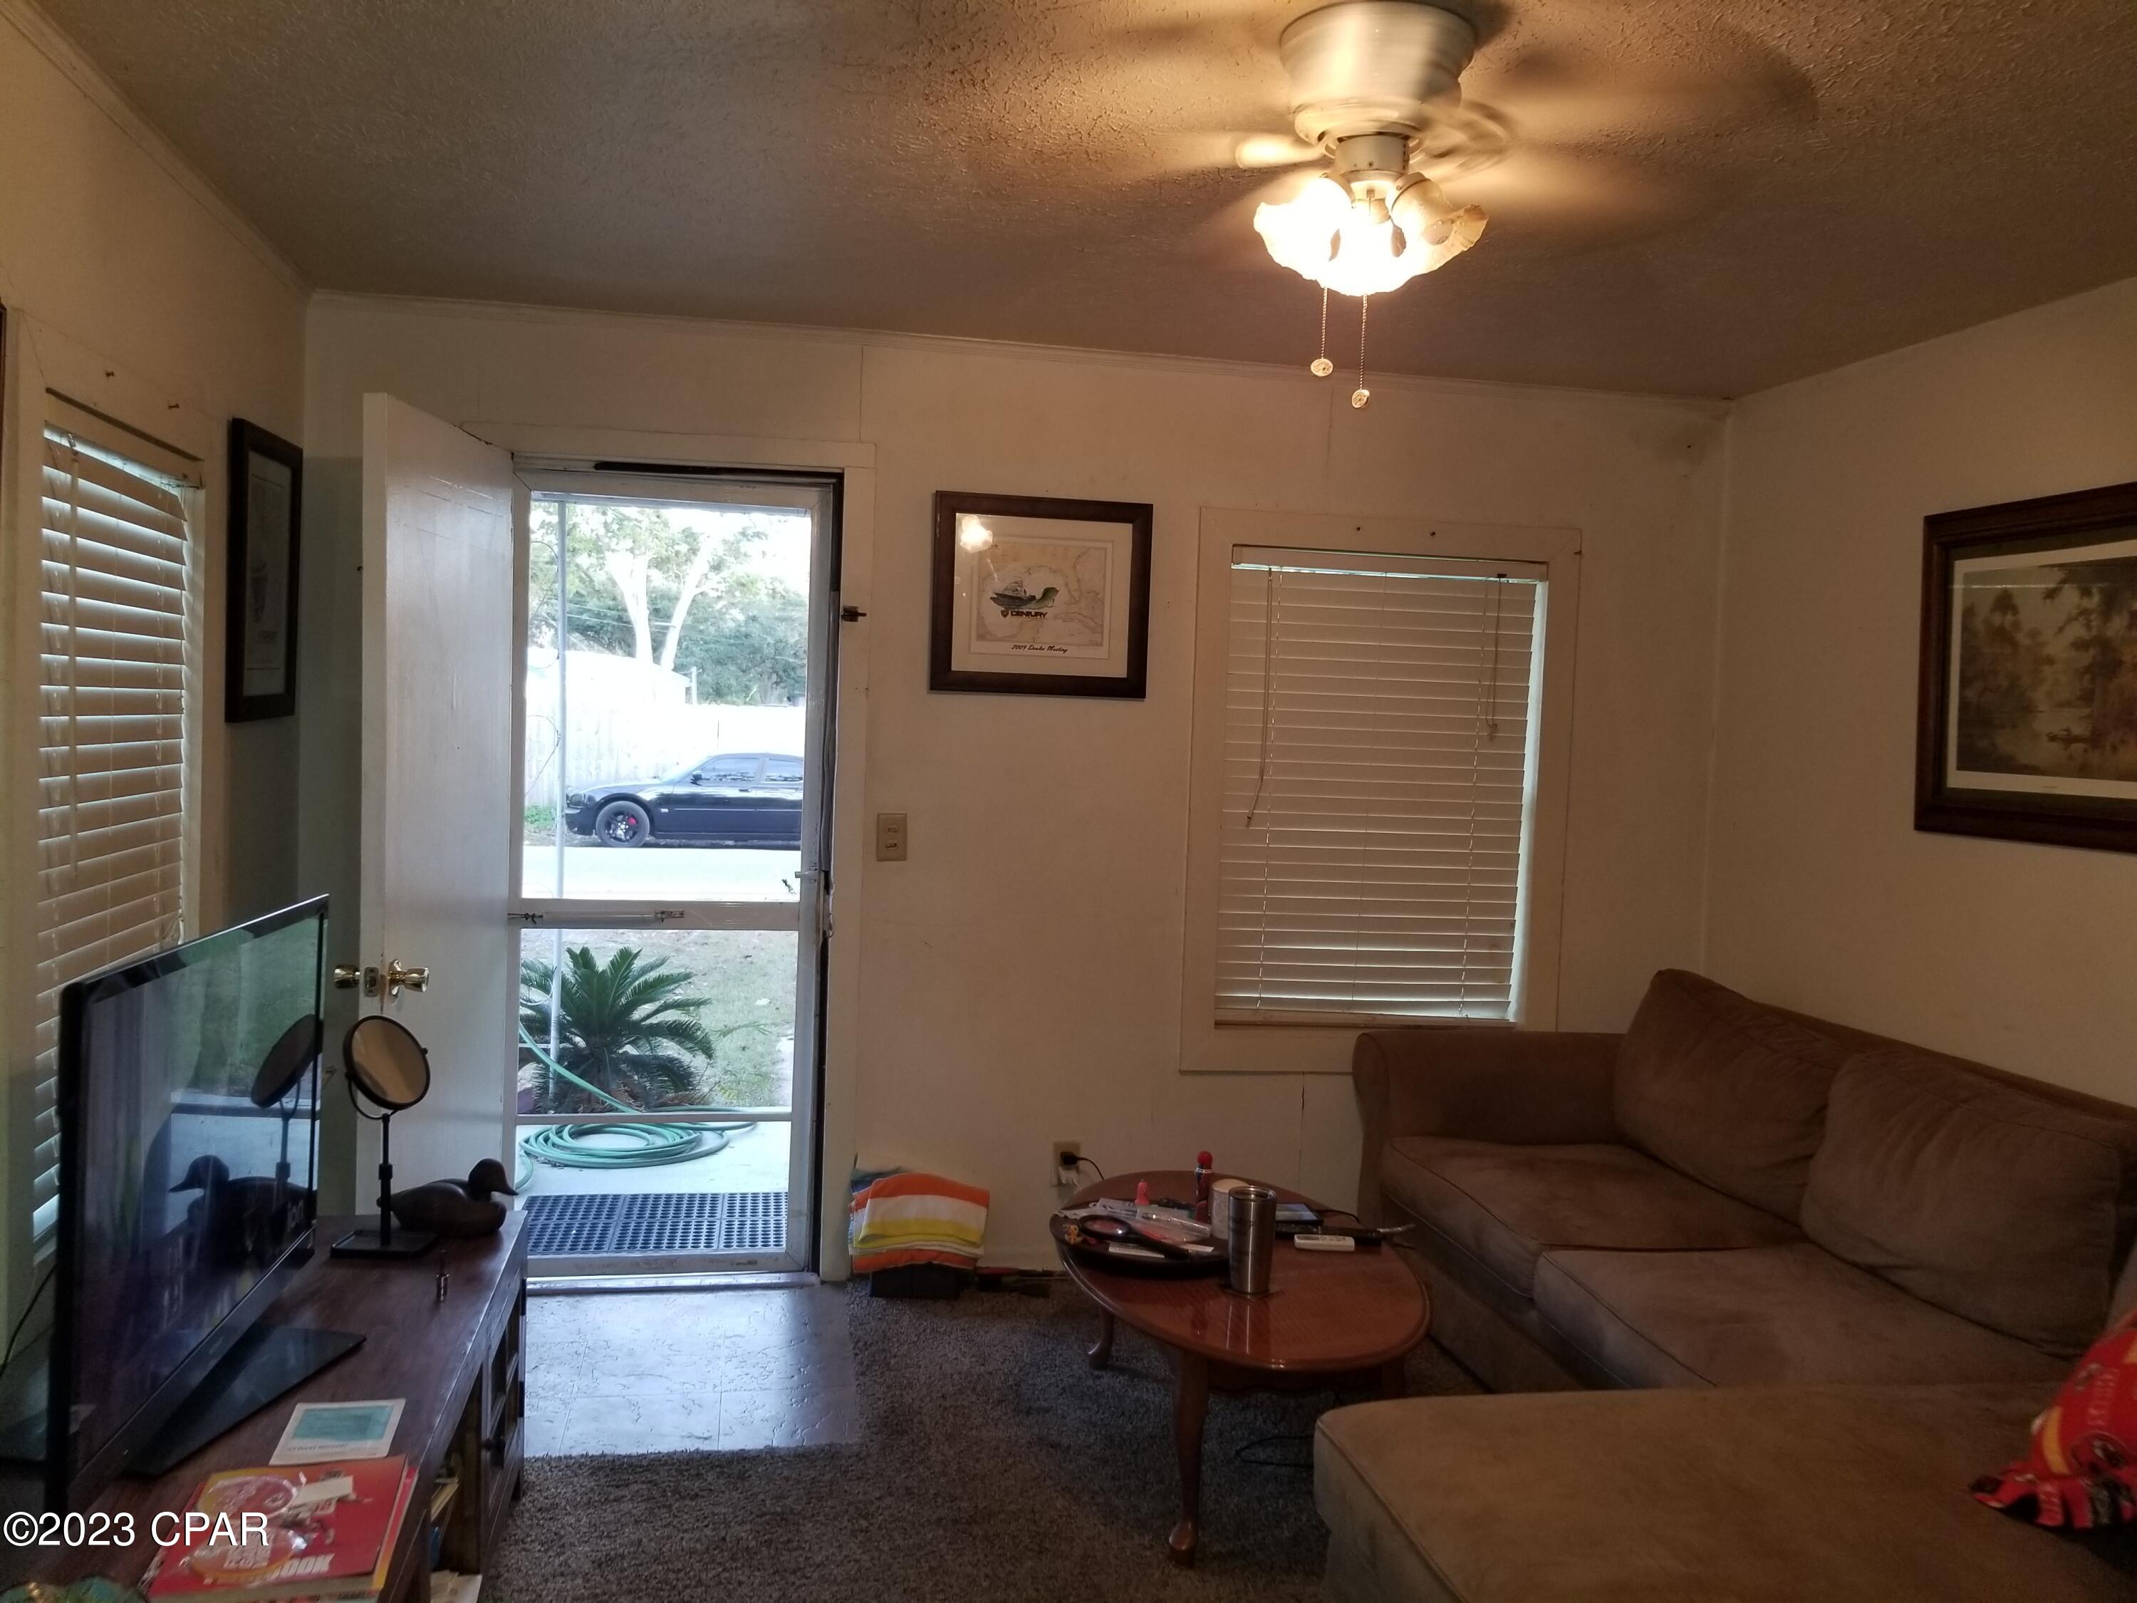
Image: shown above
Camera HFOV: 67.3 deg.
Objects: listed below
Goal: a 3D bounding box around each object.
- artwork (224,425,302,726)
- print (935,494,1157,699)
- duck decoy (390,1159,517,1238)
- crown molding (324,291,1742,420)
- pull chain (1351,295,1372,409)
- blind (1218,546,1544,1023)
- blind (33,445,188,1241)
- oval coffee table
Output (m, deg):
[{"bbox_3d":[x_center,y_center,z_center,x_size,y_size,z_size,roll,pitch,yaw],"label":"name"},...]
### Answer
[{"bbox_3d":[-1.669,-0.461,3.330,0.030,0.580,0.485,1,3,-12],"label":"artwork"},{"bbox_3d":[-0.064,-0.518,4.069,0.556,0.495,0.030,1,3,-12],"label":"print"},{"bbox_3d":[-1.071,0.679,2.770,0.245,0.122,0.100,1,3,-16],"label":"duck decoy"},{"bbox_3d":[0.054,-1.120,4.063,3.660,0.050,0.035,1,3,-12],"label":"crown molding"},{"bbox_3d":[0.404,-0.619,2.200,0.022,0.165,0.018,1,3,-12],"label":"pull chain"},{"bbox_3d":[0.846,-0.027,4.338,0.890,1.260,0.050,1,3,-12],"label":"blind"},{"bbox_3d":[-1.583,0.017,2.667,0.050,1.210,0.710,1,3,-12],"label":"blind"},{"bbox_3d":[0.308,1.071,3.102,0.655,0.410,1.120,1,3,-8],"label":"oval coffee table"}]

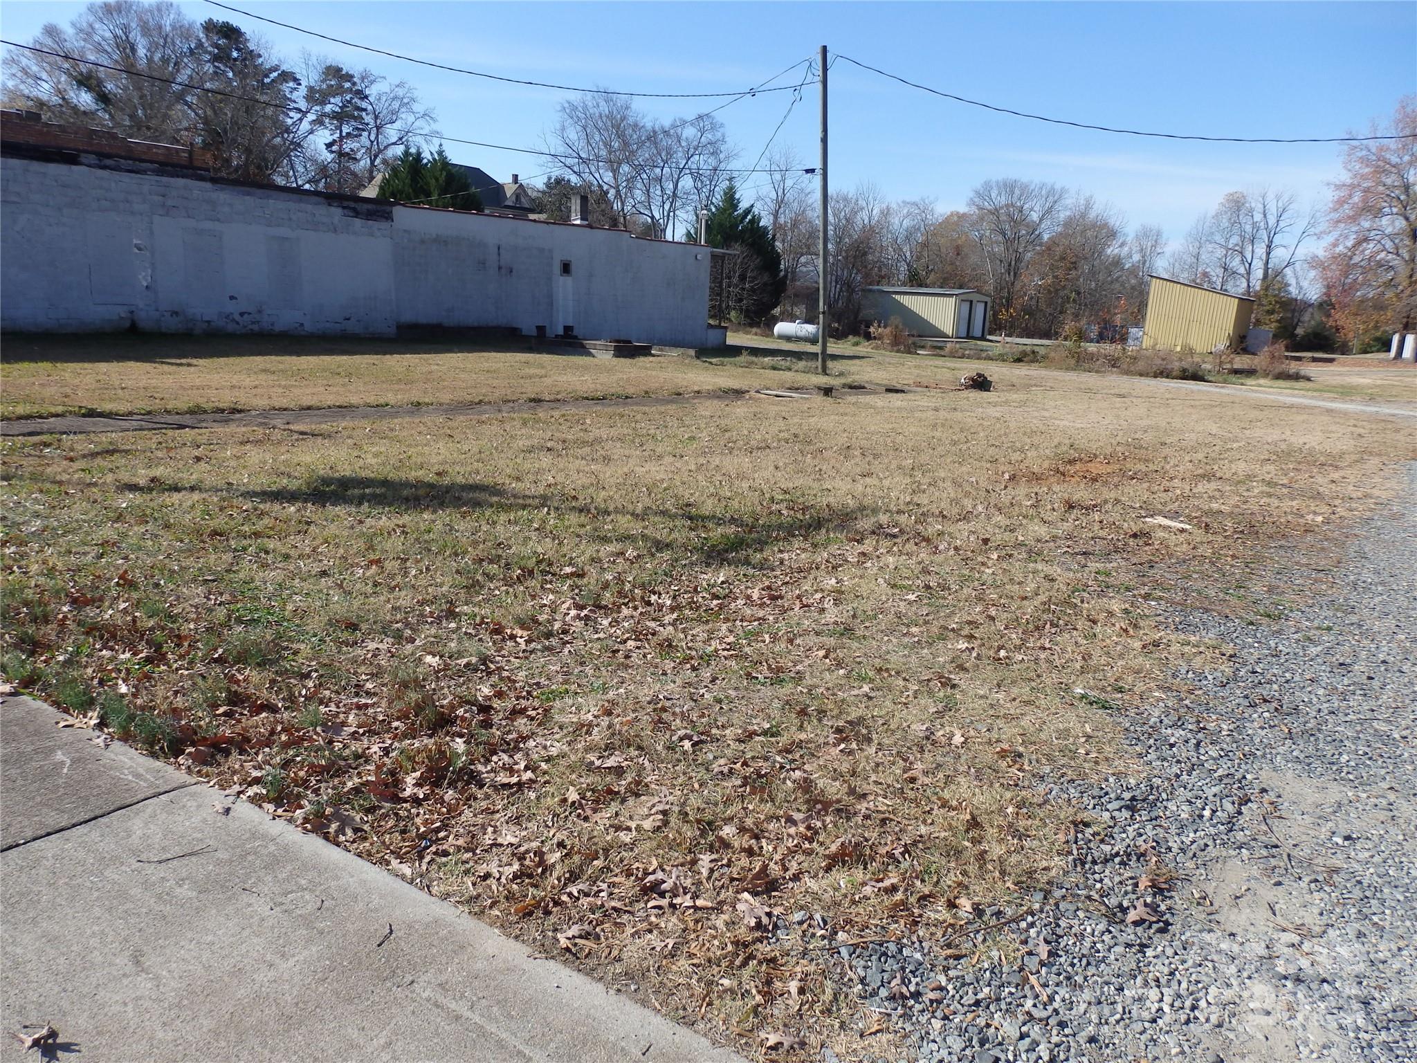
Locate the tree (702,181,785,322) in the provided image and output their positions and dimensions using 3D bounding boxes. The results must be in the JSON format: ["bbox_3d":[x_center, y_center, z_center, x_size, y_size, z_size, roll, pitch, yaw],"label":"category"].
[{"bbox_3d":[2.079,-16.762,63.000,5.000,8.778,5.000,2,13,0],"label":"tree"}]

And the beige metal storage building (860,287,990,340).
[{"bbox_3d":[14.641,-14.969,69.844,7.242,3.095,5.995,11,15,35],"label":"beige metal storage building"}]

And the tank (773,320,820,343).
[{"bbox_3d":[4.118,-9.142,47.000,2.350,1.000,0.780,10,15,31],"label":"tank"}]

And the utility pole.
[{"bbox_3d":[2.824,-7.751,25.107,0.200,7.770,0.200,-1,12,1],"label":"utility pole"}]

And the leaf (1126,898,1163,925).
[{"bbox_3d":[1.199,1.044,2.812,0.090,0.035,0.075,7,13,21],"label":"leaf"}]

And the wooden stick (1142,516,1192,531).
[{"bbox_3d":[3.614,-0.054,8.046,0.358,0.030,0.070,13,16,38],"label":"wooden stick"}]

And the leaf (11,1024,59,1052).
[{"bbox_3d":[-1.438,1.080,2.185,0.100,0.040,0.055,-5,15,-30],"label":"leaf"}]

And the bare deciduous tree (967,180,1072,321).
[{"bbox_3d":[25.398,-22.324,84.000,8.000,12.263,7.200,2,13,0],"label":"bare deciduous tree"}]

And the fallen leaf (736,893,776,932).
[{"bbox_3d":[0.125,1.016,2.727,0.100,0.045,0.100,2,13,0],"label":"fallen leaf"}]

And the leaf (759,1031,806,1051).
[{"bbox_3d":[0.166,1.131,2.269,0.100,0.022,0.055,3,13,4],"label":"leaf"}]

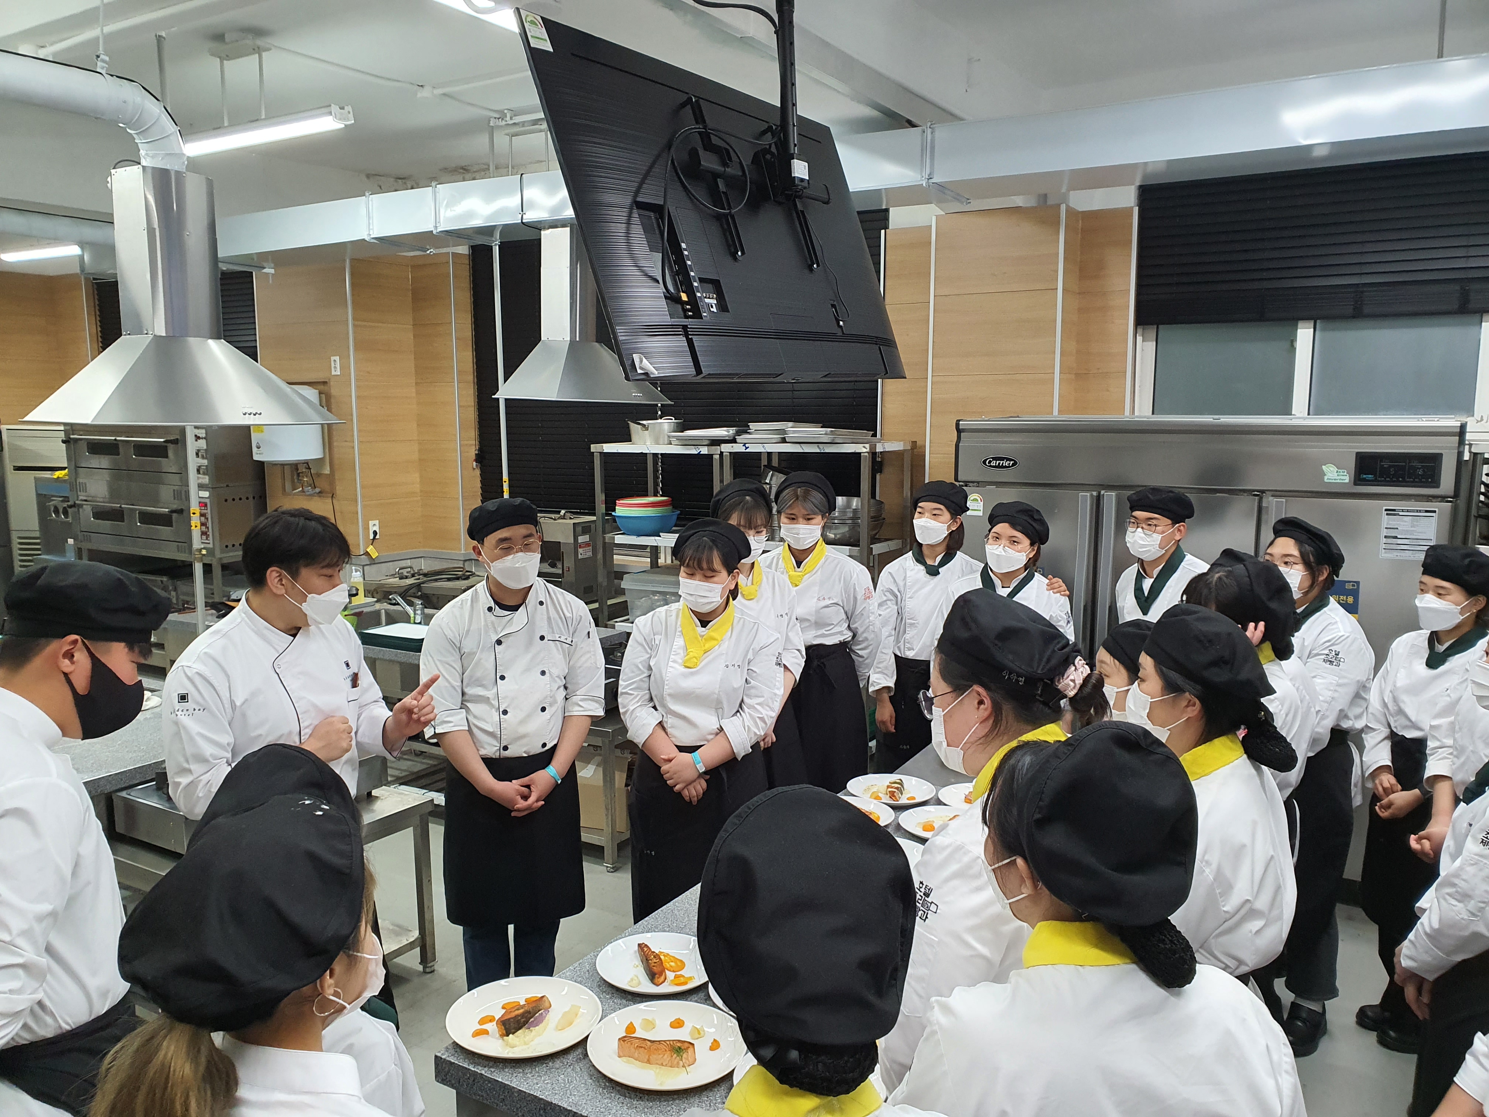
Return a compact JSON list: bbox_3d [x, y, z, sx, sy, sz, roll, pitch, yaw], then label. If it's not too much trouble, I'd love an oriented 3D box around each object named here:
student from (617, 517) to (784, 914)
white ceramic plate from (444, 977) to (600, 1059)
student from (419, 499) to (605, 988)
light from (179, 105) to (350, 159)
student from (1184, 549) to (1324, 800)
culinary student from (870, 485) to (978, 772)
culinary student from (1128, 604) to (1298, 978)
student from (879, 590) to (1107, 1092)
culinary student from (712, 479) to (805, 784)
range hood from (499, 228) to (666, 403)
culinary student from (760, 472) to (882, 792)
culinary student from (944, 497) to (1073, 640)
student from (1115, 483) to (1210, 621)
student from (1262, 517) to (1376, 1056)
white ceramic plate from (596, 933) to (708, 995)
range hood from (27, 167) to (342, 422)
[{"bbox_3d":[-0.124,0.705,3.345,0.500,1.643,0.360,1,8,6],"label":"student"},{"bbox_3d":[-0.404,0.845,2.039,0.280,0.026,0.280,0,8,0],"label":"white ceramic plate"},{"bbox_3d":[-0.668,0.685,3.221,0.530,1.718,0.360,-2,8,-15],"label":"student"},{"bbox_3d":[-2.138,-1.833,4.820,1.200,0.070,0.100,4,9,31],"label":"light"},{"bbox_3d":[1.284,0.804,2.880,0.310,1.640,0.440,4,9,28],"label":"student"},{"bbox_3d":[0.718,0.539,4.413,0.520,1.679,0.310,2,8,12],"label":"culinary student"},{"bbox_3d":[0.976,0.889,2.330,0.310,1.630,0.440,5,9,30],"label":"culinary student"},{"bbox_3d":[0.451,0.920,1.950,0.350,1.680,0.460,5,9,30],"label":"student"},{"bbox_3d":[0.011,0.586,4.210,0.460,1.700,0.310,-2,8,-14],"label":"culinary student"},{"bbox_3d":[-0.791,-1.223,5.663,0.406,0.842,0.940,6,9,32],"label":"range hood"},{"bbox_3d":[0.274,0.543,4.212,0.480,1.728,0.310,4,9,27],"label":"culinary student"},{"bbox_3d":[0.995,0.600,4.169,0.490,1.624,0.310,3,8,21],"label":"culinary student"},{"bbox_3d":[1.487,0.592,3.987,0.500,1.686,0.310,7,11,43],"label":"student"},{"bbox_3d":[1.747,0.702,3.510,0.310,1.660,0.450,-5,9,-28],"label":"student"},{"bbox_3d":[-0.171,0.839,2.295,0.257,0.027,0.257,0,8,0],"label":"white ceramic plate"},{"bbox_3d":[-1.892,-0.871,3.780,0.415,0.816,0.920,4,9,31],"label":"range hood"}]

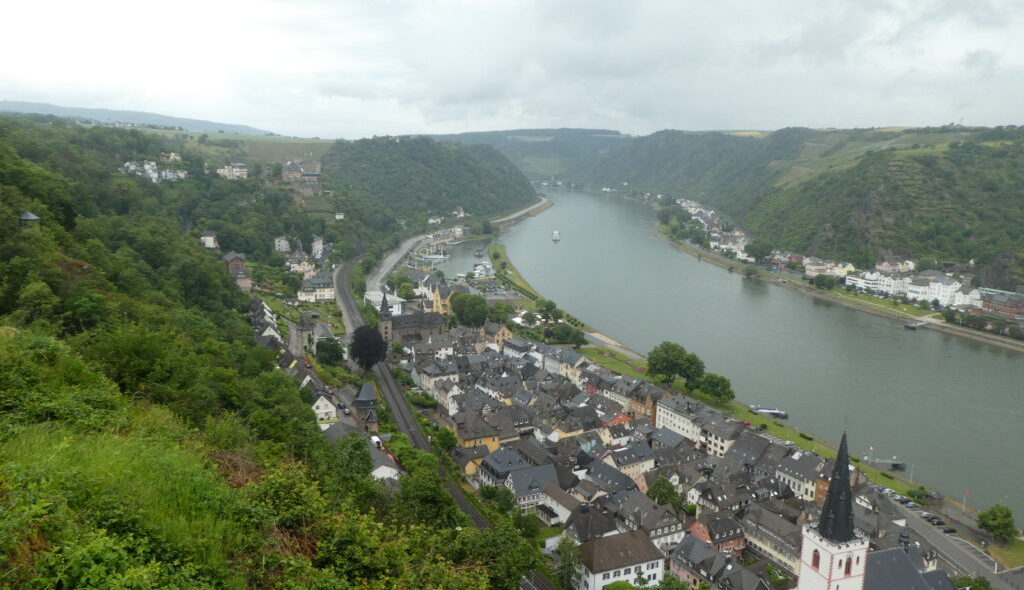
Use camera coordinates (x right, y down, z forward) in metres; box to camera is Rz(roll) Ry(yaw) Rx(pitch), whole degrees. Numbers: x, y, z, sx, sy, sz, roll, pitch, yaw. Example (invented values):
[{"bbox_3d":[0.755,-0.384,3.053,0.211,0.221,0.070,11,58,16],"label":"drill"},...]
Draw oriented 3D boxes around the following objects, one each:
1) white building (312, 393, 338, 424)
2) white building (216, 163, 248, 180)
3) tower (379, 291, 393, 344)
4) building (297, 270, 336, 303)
[{"bbox_3d":[-69.410,40.070,260.270,8.600,9.700,10.000,-4,12,-18],"label":"white building"},{"bbox_3d":[-300.930,-132.680,766.270,31.000,15.500,14.000,-4,12,-18],"label":"white building"},{"bbox_3d":[-68.470,13.680,383.680,6.800,32.000,6.800,-4,13,-21],"label":"tower"},{"bbox_3d":[-127.480,-4.670,456.830,25.000,14.500,19.000,-5,13,-23],"label":"building"}]

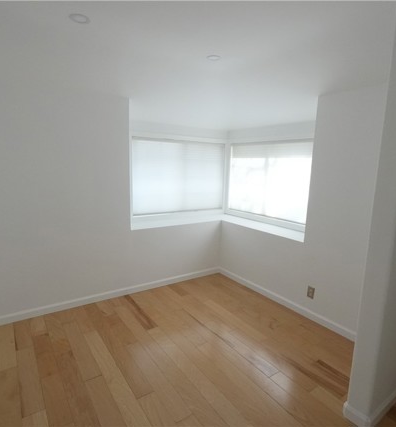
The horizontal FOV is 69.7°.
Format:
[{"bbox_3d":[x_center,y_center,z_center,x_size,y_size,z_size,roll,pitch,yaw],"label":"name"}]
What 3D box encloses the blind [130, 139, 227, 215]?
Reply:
[{"bbox_3d":[-0.229,-0.528,4.130,1.550,1.037,0.040,-5,11,-34],"label":"blind"}]

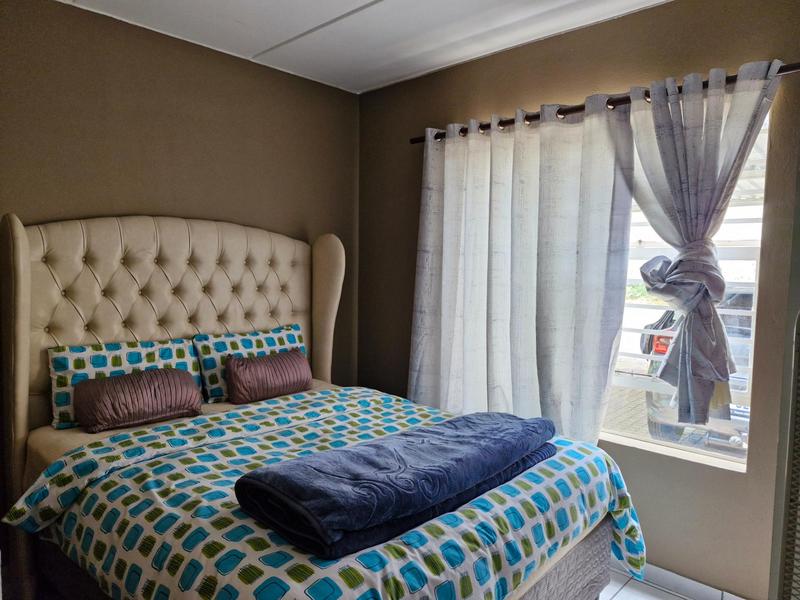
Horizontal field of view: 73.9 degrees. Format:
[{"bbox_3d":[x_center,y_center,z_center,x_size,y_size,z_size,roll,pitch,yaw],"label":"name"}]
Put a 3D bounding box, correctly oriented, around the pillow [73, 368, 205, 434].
[{"bbox_3d":[-1.173,0.440,2.415,0.480,0.250,0.150,-3,-21,-47],"label":"pillow"}]

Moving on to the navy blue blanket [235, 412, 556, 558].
[{"bbox_3d":[0.062,0.545,1.850,1.100,0.125,0.470,-3,5,-43],"label":"navy blue blanket"}]

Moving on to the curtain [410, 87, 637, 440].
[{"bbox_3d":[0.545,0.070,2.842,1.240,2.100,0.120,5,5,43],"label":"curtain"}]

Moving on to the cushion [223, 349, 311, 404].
[{"bbox_3d":[-0.698,0.411,2.928,0.470,0.250,0.150,-3,-21,-47],"label":"cushion"}]

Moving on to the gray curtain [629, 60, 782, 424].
[{"bbox_3d":[1.182,-0.195,2.217,0.590,1.445,0.170,5,5,43],"label":"gray curtain"}]

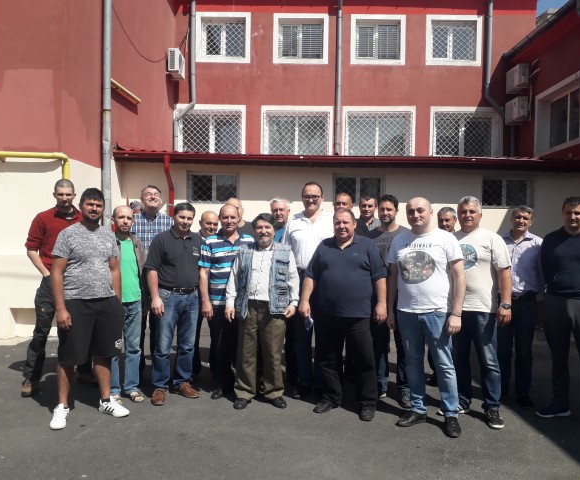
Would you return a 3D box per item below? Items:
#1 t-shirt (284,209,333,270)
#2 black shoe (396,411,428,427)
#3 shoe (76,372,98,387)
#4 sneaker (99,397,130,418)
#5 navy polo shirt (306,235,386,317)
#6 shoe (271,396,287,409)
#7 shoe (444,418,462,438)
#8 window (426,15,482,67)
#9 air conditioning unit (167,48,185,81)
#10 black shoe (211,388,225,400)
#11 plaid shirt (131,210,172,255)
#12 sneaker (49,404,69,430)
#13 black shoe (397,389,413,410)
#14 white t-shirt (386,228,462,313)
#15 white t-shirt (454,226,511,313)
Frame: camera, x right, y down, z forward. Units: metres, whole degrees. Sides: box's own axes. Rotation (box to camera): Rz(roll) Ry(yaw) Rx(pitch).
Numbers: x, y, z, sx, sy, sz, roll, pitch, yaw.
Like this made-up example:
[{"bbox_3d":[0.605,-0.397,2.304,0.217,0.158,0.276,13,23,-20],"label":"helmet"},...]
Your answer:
[{"bbox_3d":[0.205,0.009,4.560,0.520,0.570,0.280,1,1,0],"label":"t-shirt"},{"bbox_3d":[0.951,1.377,3.890,0.280,0.110,0.105,1,1,-37],"label":"black shoe"},{"bbox_3d":[-1.925,1.299,4.795,0.300,0.130,0.110,2,1,44],"label":"shoe"},{"bbox_3d":[-1.424,1.323,4.026,0.290,0.125,0.105,1,1,29],"label":"sneaker"},{"bbox_3d":[0.466,0.293,4.120,0.620,0.670,0.360,1,1,10],"label":"navy polo shirt"},{"bbox_3d":[-0.114,1.341,4.275,0.108,0.115,0.290,0,1,-26],"label":"shoe"},{"bbox_3d":[1.230,1.372,3.770,0.105,0.120,0.295,1,1,13],"label":"shoe"},{"bbox_3d":[4.107,-4.995,12.500,1.390,1.290,0.150,1,1,0],"label":"window"},{"bbox_3d":[-2.655,-4.120,11.750,0.260,0.510,0.700,1,1,0],"label":"air conditioning unit"},{"bbox_3d":[-0.646,1.343,4.500,0.105,0.110,0.280,1,1,20],"label":"black shoe"},{"bbox_3d":[-1.327,0.053,4.800,0.500,0.680,0.280,1,1,-14],"label":"plaid shirt"},{"bbox_3d":[-1.748,1.322,3.800,0.105,0.125,0.290,1,1,-14],"label":"sneaker"},{"bbox_3d":[1.002,1.357,4.337,0.108,0.115,0.290,1,1,1],"label":"black shoe"},{"bbox_3d":[1.067,0.238,3.960,0.540,0.630,0.310,2,2,29],"label":"white t-shirt"},{"bbox_3d":[1.538,0.250,4.160,0.550,0.640,0.320,2,2,34],"label":"white t-shirt"}]

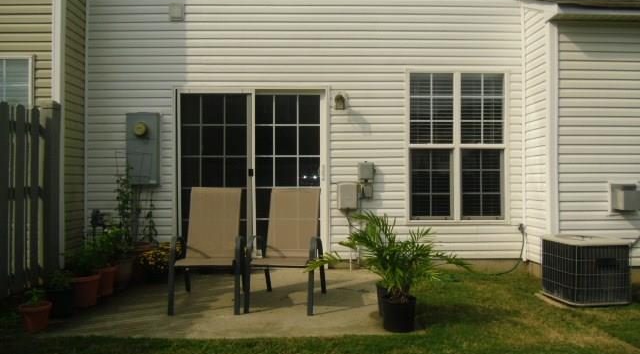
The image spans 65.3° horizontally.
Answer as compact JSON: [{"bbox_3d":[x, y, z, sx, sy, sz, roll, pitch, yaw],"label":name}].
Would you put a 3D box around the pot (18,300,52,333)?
[{"bbox_3d":[-2.064,1.013,3.620,0.238,0.190,0.238,0,-1,-1],"label":"pot"}]

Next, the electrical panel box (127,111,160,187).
[{"bbox_3d":[-2.078,-0.331,5.855,0.359,0.850,0.170,0,-1,-1],"label":"electrical panel box"}]

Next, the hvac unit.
[{"bbox_3d":[2.491,0.853,4.695,0.550,0.570,0.550,0,-1,-9],"label":"hvac unit"}]

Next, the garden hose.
[{"bbox_3d":[2.082,0.879,5.887,0.708,0.613,0.200,0,-1,-1],"label":"garden hose"}]

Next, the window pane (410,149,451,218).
[{"bbox_3d":[1.345,0.079,6.050,0.490,0.830,0.040,0,-1,-1],"label":"window pane"}]

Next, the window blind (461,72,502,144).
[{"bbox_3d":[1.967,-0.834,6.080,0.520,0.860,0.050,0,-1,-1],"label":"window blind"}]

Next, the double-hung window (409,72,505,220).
[{"bbox_3d":[1.653,-0.373,6.003,1.190,1.828,0.100,0,-1,-1],"label":"double-hung window"}]

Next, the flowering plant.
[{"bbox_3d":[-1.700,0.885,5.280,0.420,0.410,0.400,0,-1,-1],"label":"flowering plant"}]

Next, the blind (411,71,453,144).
[{"bbox_3d":[1.358,-0.834,6.063,0.526,0.862,0.050,0,-1,-1],"label":"blind"}]

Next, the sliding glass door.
[{"bbox_3d":[-0.830,0.000,6.040,1.790,2.100,0.110,0,-1,-1],"label":"sliding glass door"}]

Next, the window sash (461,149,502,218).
[{"bbox_3d":[1.943,0.086,5.975,0.515,0.840,0.050,0,-1,-1],"label":"window sash"}]

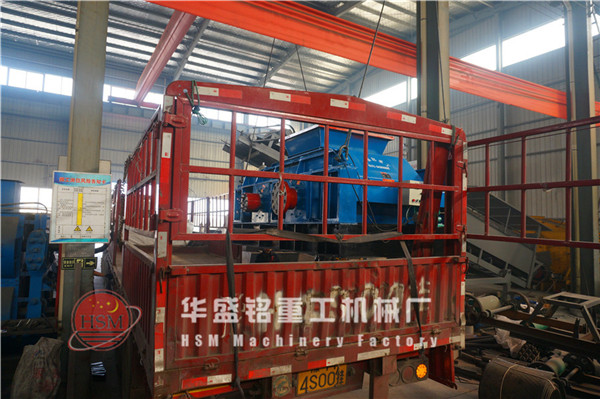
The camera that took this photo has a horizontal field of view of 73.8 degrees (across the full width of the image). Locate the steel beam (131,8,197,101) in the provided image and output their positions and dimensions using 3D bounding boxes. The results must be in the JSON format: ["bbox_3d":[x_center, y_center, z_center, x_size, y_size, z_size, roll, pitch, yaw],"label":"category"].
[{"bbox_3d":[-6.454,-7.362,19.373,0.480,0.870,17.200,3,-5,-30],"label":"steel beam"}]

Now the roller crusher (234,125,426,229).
[{"bbox_3d":[0.165,-0.195,4.880,1.328,1.085,2.817,3,-4,-28],"label":"roller crusher"}]

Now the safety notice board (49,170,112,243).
[{"bbox_3d":[-2.545,0.097,4.653,0.605,0.825,0.025,3,-4,-27],"label":"safety notice board"}]

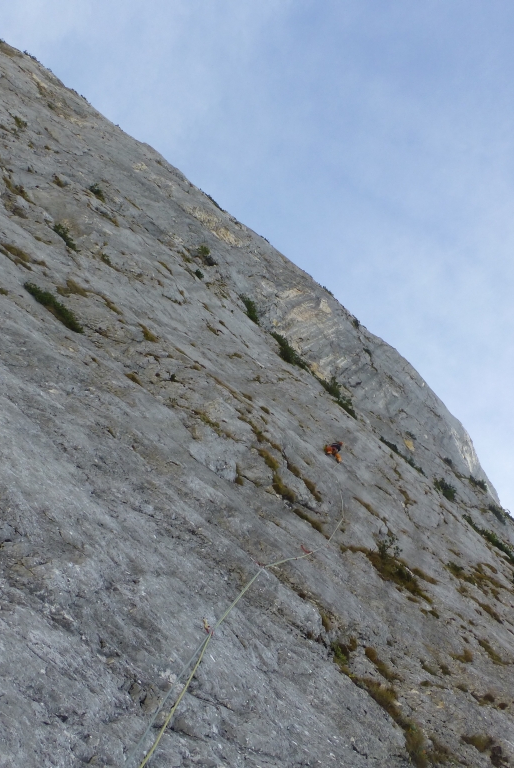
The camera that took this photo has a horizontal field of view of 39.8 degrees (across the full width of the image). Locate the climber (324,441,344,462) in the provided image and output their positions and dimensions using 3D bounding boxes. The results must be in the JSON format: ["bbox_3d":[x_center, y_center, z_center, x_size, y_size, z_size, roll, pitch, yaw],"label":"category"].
[{"bbox_3d":[4.447,3.915,41.000,0.850,1.500,0.700,31,-51,-26],"label":"climber"}]

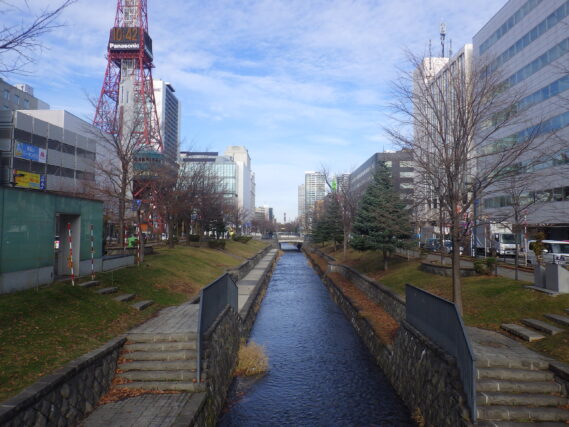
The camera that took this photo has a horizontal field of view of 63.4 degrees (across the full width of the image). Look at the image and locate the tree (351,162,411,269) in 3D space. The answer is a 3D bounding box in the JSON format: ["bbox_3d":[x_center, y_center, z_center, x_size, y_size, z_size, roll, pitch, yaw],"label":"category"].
[{"bbox_3d":[5.947,0.141,28.514,3.720,6.630,3.720,0,-2,0],"label":"tree"}]

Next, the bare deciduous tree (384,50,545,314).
[{"bbox_3d":[5.453,-0.931,13.644,4.860,7.910,4.860,0,-2,0],"label":"bare deciduous tree"}]

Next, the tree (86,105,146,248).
[{"bbox_3d":[-14.104,-3.226,38.645,5.040,12.300,5.040,0,-2,0],"label":"tree"}]

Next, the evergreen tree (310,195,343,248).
[{"bbox_3d":[5.201,1.045,57.000,3.960,6.810,3.960,0,-2,0],"label":"evergreen tree"}]

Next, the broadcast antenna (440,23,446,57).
[{"bbox_3d":[37.157,-40.552,107.570,1.400,8.300,1.400,0,-2,0],"label":"broadcast antenna"}]

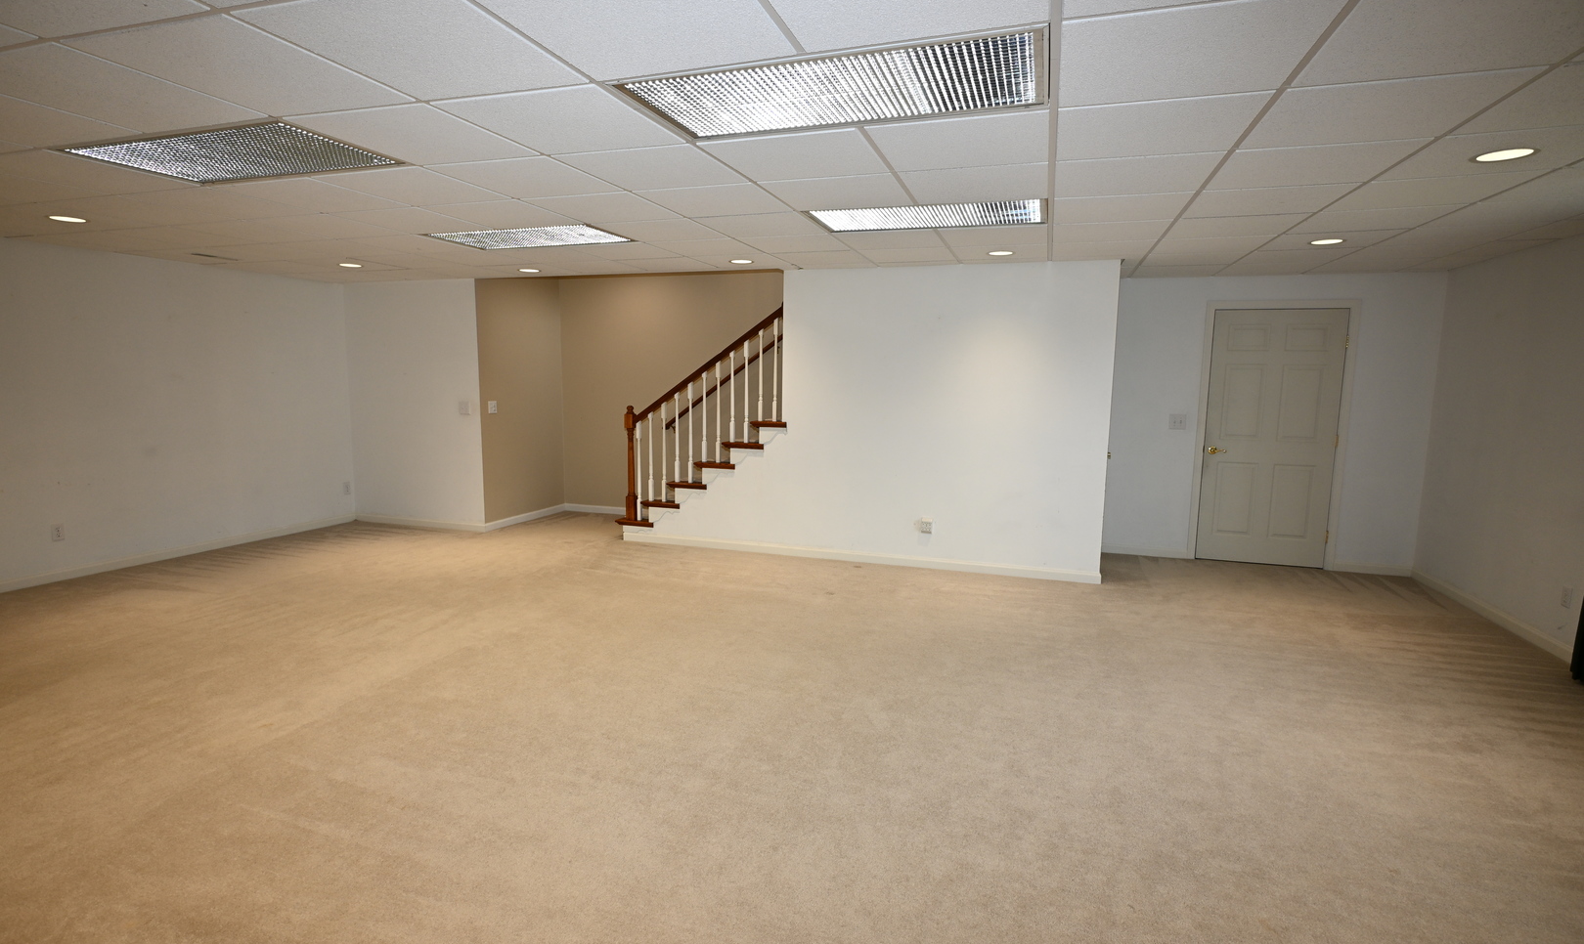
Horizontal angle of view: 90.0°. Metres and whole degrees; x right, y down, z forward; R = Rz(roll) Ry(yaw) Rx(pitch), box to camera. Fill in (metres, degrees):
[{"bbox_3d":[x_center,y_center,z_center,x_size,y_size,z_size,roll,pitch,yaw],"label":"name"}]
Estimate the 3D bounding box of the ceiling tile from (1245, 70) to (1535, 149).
[{"bbox_3d":[1.768,-1.105,2.428,0.605,0.020,0.605,3,7,18],"label":"ceiling tile"}]

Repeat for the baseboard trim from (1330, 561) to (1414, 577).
[{"bbox_3d":[4.502,0.754,6.152,0.550,0.088,0.016,3,7,18],"label":"baseboard trim"}]

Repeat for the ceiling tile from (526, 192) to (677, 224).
[{"bbox_3d":[-0.925,-1.317,3.953,0.605,0.020,0.605,3,7,18],"label":"ceiling tile"}]

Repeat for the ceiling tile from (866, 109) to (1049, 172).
[{"bbox_3d":[0.611,-1.167,2.811,0.603,0.020,0.603,3,7,18],"label":"ceiling tile"}]

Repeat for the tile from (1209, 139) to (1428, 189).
[{"bbox_3d":[1.959,-1.175,3.023,0.603,0.020,0.603,3,7,18],"label":"tile"}]

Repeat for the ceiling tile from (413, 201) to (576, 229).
[{"bbox_3d":[-1.523,-1.345,4.131,0.603,0.020,0.603,3,7,18],"label":"ceiling tile"}]

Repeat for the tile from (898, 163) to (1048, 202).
[{"bbox_3d":[0.794,-1.228,3.388,0.605,0.020,0.605,3,7,18],"label":"tile"}]

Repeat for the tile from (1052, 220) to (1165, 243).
[{"bbox_3d":[1.743,-1.329,4.352,0.605,0.020,0.605,3,7,18],"label":"tile"}]

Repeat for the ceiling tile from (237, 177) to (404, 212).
[{"bbox_3d":[-2.260,-1.314,3.760,0.605,0.020,0.605,3,7,18],"label":"ceiling tile"}]

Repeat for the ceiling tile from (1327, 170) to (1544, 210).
[{"bbox_3d":[2.721,-1.211,3.407,0.603,0.020,0.603,3,7,18],"label":"ceiling tile"}]

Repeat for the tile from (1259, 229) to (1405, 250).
[{"bbox_3d":[3.092,-1.338,4.554,0.600,0.020,0.600,3,7,18],"label":"tile"}]

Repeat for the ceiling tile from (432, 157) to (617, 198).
[{"bbox_3d":[-1.112,-1.252,3.365,0.600,0.020,0.600,3,7,18],"label":"ceiling tile"}]

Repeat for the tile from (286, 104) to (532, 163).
[{"bbox_3d":[-1.306,-1.188,2.789,0.600,0.020,0.600,3,7,18],"label":"tile"}]

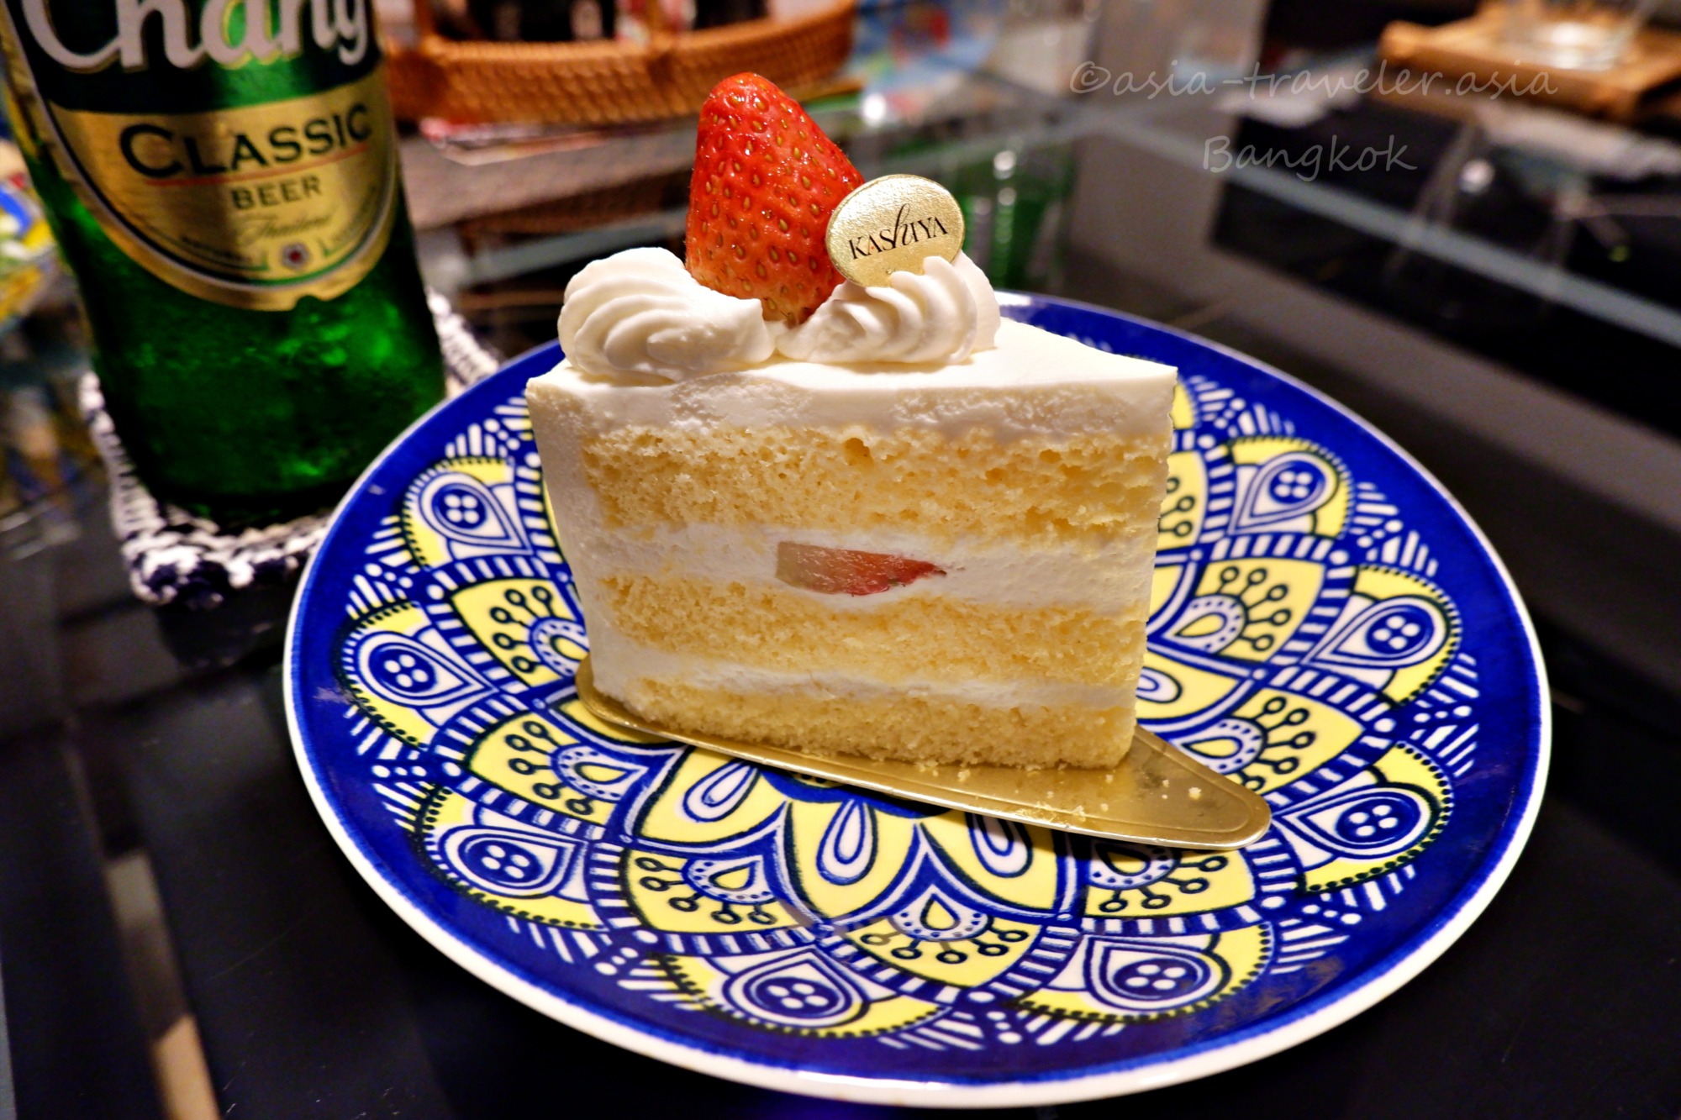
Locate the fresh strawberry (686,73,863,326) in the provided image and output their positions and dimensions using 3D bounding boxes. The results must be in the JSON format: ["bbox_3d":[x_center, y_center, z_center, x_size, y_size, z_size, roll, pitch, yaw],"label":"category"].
[{"bbox_3d":[-0.009,-0.052,0.156,0.027,0.035,0.026,-3,38,3],"label":"fresh strawberry"}]

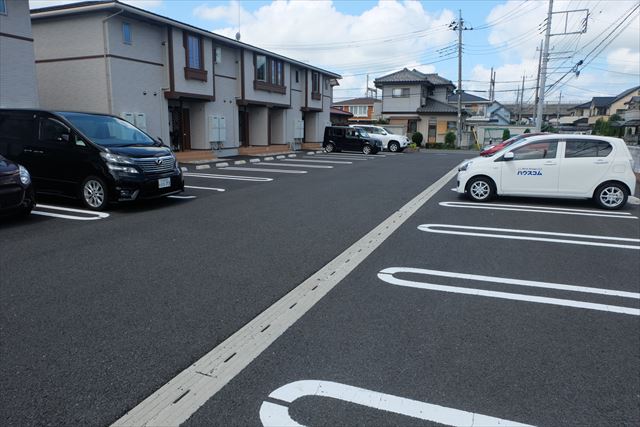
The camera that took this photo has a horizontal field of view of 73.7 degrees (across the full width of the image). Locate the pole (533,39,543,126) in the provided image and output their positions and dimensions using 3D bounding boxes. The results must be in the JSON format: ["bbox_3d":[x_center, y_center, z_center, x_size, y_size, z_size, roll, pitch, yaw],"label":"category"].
[{"bbox_3d":[25.141,-13.862,49.257,0.600,11.500,0.500,4,12,21],"label":"pole"}]

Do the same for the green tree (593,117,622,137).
[{"bbox_3d":[40.946,-12.142,60.800,4.000,3.700,3.200,4,12,21],"label":"green tree"}]

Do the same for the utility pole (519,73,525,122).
[{"bbox_3d":[34.825,-18.505,73.822,0.600,11.200,0.500,4,12,21],"label":"utility pole"}]

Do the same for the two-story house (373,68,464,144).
[{"bbox_3d":[9.693,-10.463,42.279,8.200,7.500,7.400,4,12,21],"label":"two-story house"}]

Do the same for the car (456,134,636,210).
[{"bbox_3d":[4.850,-1.021,9.572,3.395,1.500,1.475,5,12,23],"label":"car"}]

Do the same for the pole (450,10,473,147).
[{"bbox_3d":[12.325,-11.612,37.469,1.800,11.600,0.800,4,12,21],"label":"pole"}]

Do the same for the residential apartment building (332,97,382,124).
[{"bbox_3d":[6.573,-16.157,72.752,8.600,7.000,8.000,3,12,17],"label":"residential apartment building"}]

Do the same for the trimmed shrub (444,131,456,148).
[{"bbox_3d":[11.608,-6.536,37.951,1.050,1.450,1.050,4,12,21],"label":"trimmed shrub"}]

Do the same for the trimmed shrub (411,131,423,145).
[{"bbox_3d":[8.872,-6.760,39.232,1.100,1.300,1.100,4,12,21],"label":"trimmed shrub"}]

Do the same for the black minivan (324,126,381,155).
[{"bbox_3d":[2.140,-4.734,27.706,3.750,1.640,1.670,5,12,23],"label":"black minivan"}]

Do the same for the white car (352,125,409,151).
[{"bbox_3d":[4.020,-5.200,29.857,4.600,1.730,1.820,5,12,23],"label":"white car"}]

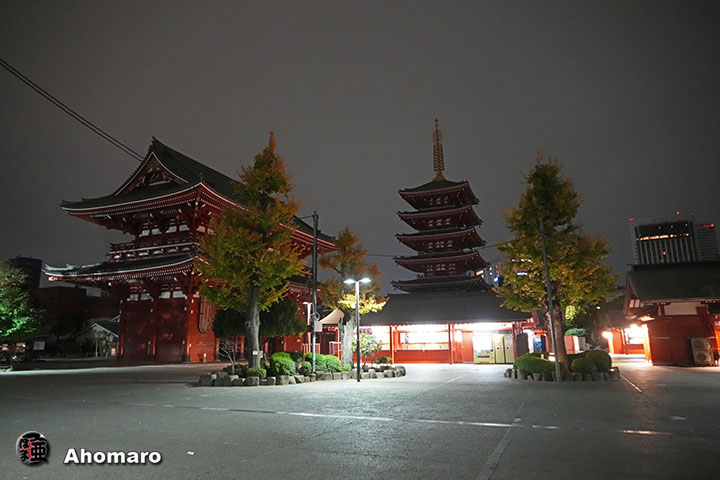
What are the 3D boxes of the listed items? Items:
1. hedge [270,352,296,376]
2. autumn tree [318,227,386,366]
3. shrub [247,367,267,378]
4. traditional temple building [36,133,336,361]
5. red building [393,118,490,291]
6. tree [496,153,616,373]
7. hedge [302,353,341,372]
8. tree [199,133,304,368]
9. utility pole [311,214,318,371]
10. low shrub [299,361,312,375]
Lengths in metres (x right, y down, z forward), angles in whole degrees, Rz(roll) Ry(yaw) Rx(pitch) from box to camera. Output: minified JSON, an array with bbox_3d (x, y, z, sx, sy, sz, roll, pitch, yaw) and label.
[{"bbox_3d":[-3.281,5.346,20.598,1.103,1.009,1.200,1,-11,-9],"label":"hedge"},{"bbox_3d":[-0.381,2.865,24.715,3.508,7.308,3.300,0,-11,-1],"label":"autumn tree"},{"bbox_3d":[-4.262,5.461,19.771,0.806,0.485,0.800,2,-12,-12],"label":"shrub"},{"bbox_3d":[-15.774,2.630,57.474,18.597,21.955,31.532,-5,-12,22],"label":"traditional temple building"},{"bbox_3d":[18.832,-3.108,110.034,18.803,52.372,18.803,-5,-12,22],"label":"red building"},{"bbox_3d":[7.975,0.790,19.855,4.565,9.364,4.800,-5,-12,22],"label":"tree"},{"bbox_3d":[-1.690,5.566,21.665,1.801,0.952,1.300,0,-11,-4],"label":"hedge"},{"bbox_3d":[-4.961,0.356,22.215,4.778,11.471,4.700,2,-12,-12],"label":"tree"},{"bbox_3d":[-2.043,2.286,21.575,0.300,7.459,0.300,0,-11,-5],"label":"utility pole"},{"bbox_3d":[-2.393,5.619,21.075,0.611,0.637,0.600,1,-11,-6],"label":"low shrub"}]

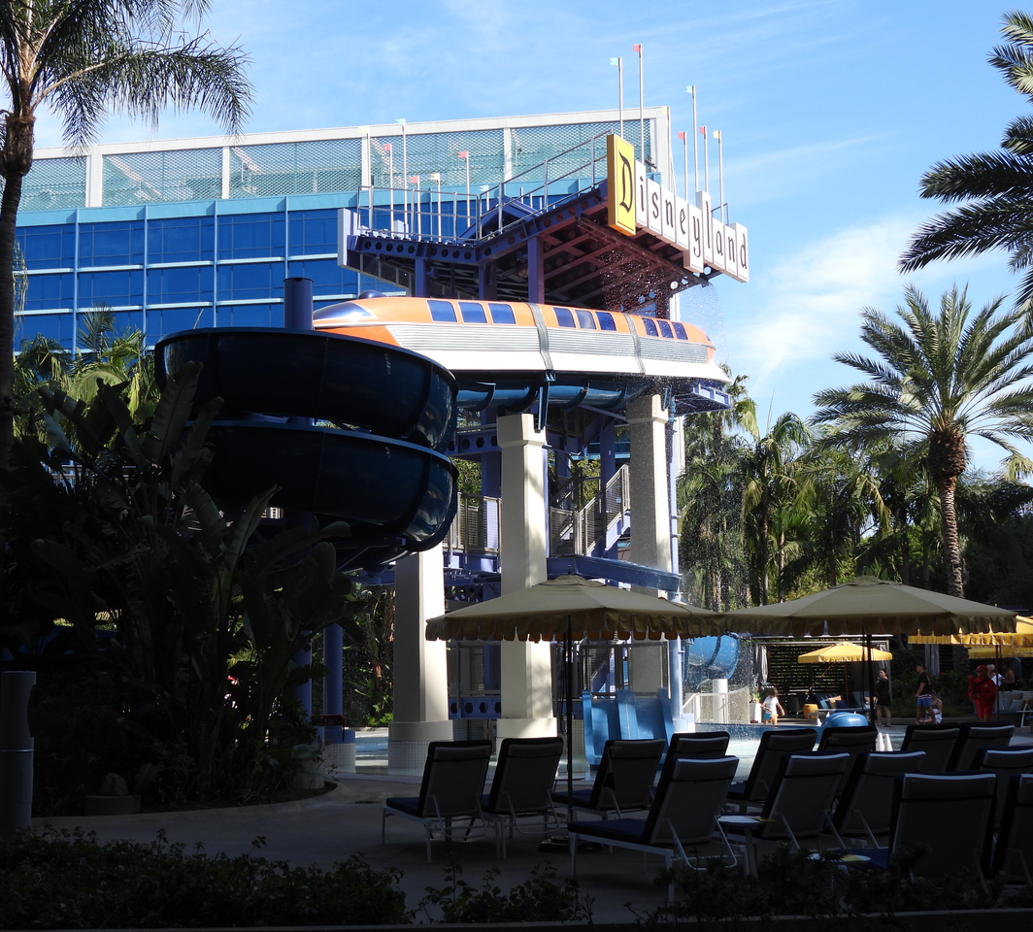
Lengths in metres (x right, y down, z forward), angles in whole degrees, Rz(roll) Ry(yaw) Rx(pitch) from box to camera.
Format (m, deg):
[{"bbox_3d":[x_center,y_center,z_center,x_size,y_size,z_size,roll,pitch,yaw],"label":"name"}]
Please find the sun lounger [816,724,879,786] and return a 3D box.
[{"bbox_3d":[3.145,3.375,16.561,0.690,1.070,1.680,3,-8,-25],"label":"sun lounger"}]

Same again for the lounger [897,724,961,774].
[{"bbox_3d":[4.069,3.311,16.550,0.683,1.051,1.612,2,-8,-22],"label":"lounger"}]

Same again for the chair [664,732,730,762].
[{"bbox_3d":[1.566,3.332,16.057,0.690,1.070,1.680,2,-8,-22],"label":"chair"}]

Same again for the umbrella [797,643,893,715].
[{"bbox_3d":[10.044,6.618,46.952,2.856,2.443,2.754,-3,-8,20],"label":"umbrella"}]

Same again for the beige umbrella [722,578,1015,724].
[{"bbox_3d":[3.763,2.493,16.356,3.050,2.750,2.950,-3,-8,14],"label":"beige umbrella"}]

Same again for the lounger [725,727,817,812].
[{"bbox_3d":[2.503,3.370,16.452,0.690,1.070,1.680,3,-8,-25],"label":"lounger"}]

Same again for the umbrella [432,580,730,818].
[{"bbox_3d":[0.556,2.329,14.684,2.907,2.578,2.774,-2,-8,13],"label":"umbrella"}]

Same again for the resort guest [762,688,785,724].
[{"bbox_3d":[7.227,6.834,43.326,0.459,1.204,0.357,-1,-8,6],"label":"resort guest"}]

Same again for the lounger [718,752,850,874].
[{"bbox_3d":[1.980,2.773,12.364,0.683,1.051,1.612,3,-9,-26],"label":"lounger"}]

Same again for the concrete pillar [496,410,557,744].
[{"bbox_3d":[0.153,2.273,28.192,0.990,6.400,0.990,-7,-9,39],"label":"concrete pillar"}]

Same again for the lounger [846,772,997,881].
[{"bbox_3d":[2.508,2.412,9.716,0.683,1.051,1.612,0,-8,-3],"label":"lounger"}]

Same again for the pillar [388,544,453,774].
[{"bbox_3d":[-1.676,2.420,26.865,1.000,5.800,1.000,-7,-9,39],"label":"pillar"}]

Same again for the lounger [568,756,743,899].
[{"bbox_3d":[1.144,2.892,12.626,0.690,1.070,1.680,3,-8,-25],"label":"lounger"}]

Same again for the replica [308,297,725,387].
[{"bbox_3d":[0.630,-2.399,30.311,1.550,1.340,12.130,-7,-3,40],"label":"replica"}]

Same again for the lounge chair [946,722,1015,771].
[{"bbox_3d":[4.763,3.358,16.954,0.683,1.051,1.612,2,-8,-22],"label":"lounge chair"}]

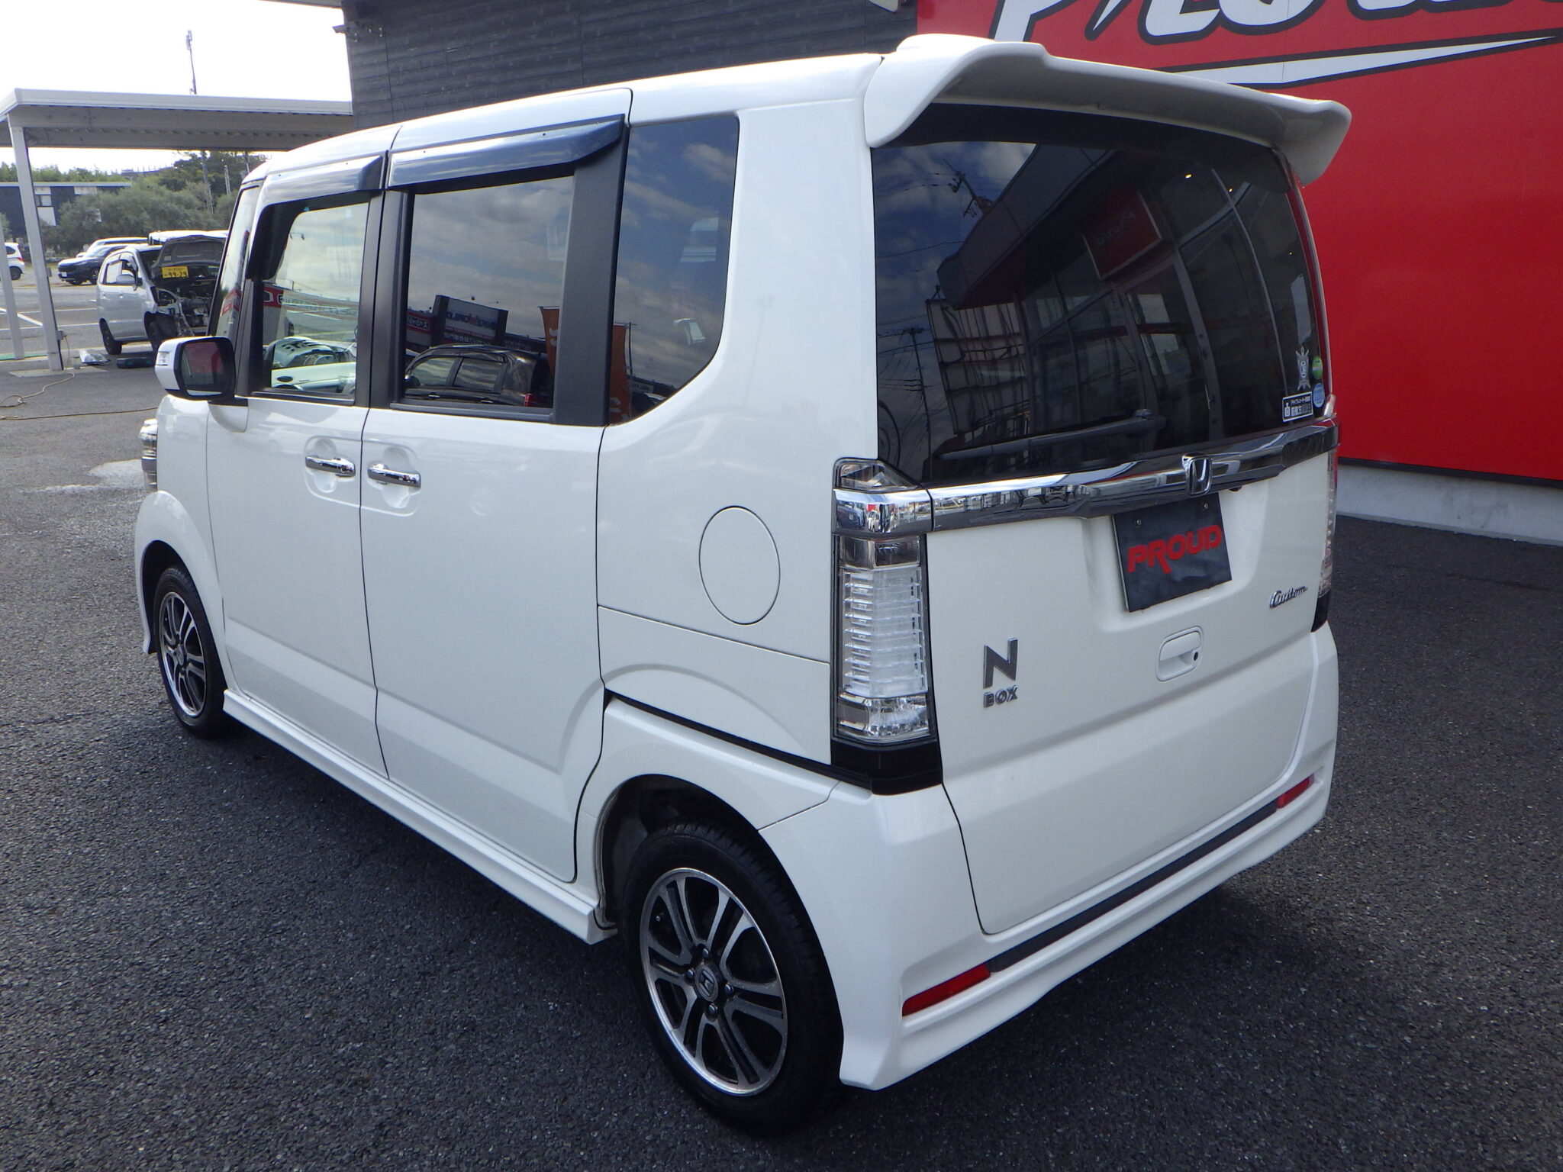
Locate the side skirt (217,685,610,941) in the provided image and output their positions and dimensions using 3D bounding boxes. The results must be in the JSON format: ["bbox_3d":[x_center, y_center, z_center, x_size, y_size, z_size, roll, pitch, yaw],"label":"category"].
[{"bbox_3d":[-0.941,0.465,2.980,0.095,0.100,1.830,-12,18,-41],"label":"side skirt"}]

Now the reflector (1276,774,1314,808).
[{"bbox_3d":[1.061,0.421,2.625,0.025,0.026,0.180,12,18,41],"label":"reflector"}]

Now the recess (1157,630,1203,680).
[{"bbox_3d":[0.666,0.113,2.144,0.140,0.084,0.035,-12,18,-41],"label":"recess"}]

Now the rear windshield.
[{"bbox_3d":[0.597,-0.482,2.075,1.280,0.570,0.100,-12,4,-41],"label":"rear windshield"}]

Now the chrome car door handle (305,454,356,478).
[{"bbox_3d":[-1.018,-0.270,2.859,0.037,0.037,0.212,-12,18,-42],"label":"chrome car door handle"}]

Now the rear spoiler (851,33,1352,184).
[{"bbox_3d":[0.581,-0.750,2.027,1.250,0.170,0.230,-12,18,-41],"label":"rear spoiler"}]

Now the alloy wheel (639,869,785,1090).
[{"bbox_3d":[-0.073,0.635,2.109,0.130,0.384,0.384,-12,18,-41],"label":"alloy wheel"}]

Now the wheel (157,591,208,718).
[{"bbox_3d":[-1.784,0.203,3.908,0.130,0.384,0.384,-12,18,-41],"label":"wheel"}]

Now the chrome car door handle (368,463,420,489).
[{"bbox_3d":[-0.808,-0.227,2.638,0.037,0.037,0.205,-12,18,-42],"label":"chrome car door handle"}]

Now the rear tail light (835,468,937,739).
[{"bbox_3d":[0.146,0.024,1.726,0.140,0.410,0.115,-12,18,-41],"label":"rear tail light"}]

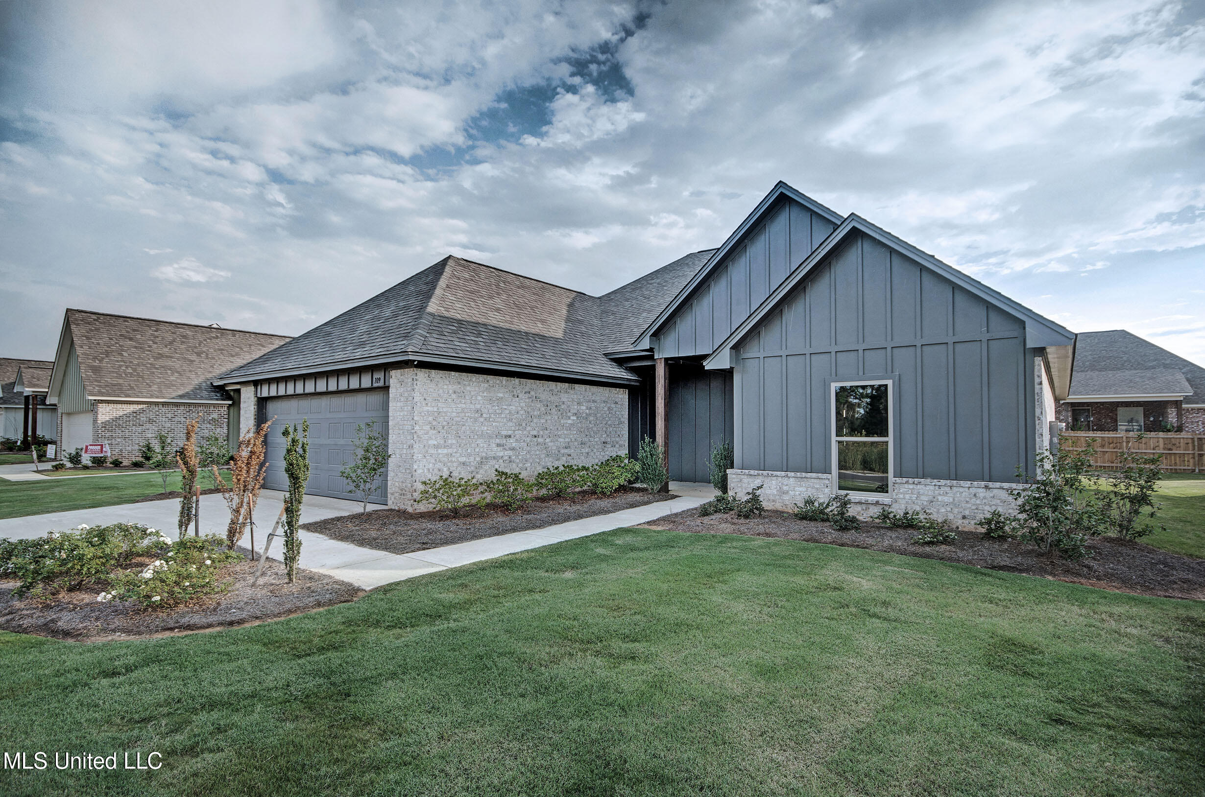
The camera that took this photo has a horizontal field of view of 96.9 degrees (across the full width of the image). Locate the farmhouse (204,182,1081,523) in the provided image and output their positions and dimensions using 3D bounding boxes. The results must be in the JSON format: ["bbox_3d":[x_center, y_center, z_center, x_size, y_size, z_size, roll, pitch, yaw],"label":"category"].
[{"bbox_3d":[2.637,-1.615,15.575,16.700,7.700,17.800,-3,-4,38],"label":"farmhouse"}]

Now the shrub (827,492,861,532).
[{"bbox_3d":[3.529,1.669,7.826,0.500,0.541,0.500,-1,-4,24],"label":"shrub"}]

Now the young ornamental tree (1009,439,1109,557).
[{"bbox_3d":[5.307,1.177,6.237,1.040,1.354,1.100,-3,-4,40],"label":"young ornamental tree"}]

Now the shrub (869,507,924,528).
[{"bbox_3d":[4.434,1.796,8.054,0.777,0.319,0.600,-2,-4,29],"label":"shrub"}]

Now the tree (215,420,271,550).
[{"bbox_3d":[-4.212,1.015,6.259,0.653,1.479,0.600,2,-4,-34],"label":"tree"}]

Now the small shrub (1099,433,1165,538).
[{"bbox_3d":[6.954,1.165,7.030,0.810,1.362,0.850,-3,-5,44],"label":"small shrub"}]

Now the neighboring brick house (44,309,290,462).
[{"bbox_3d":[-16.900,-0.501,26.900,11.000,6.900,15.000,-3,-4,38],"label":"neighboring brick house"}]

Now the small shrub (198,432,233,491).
[{"bbox_3d":[-8.993,1.456,12.421,0.771,1.354,0.750,2,-4,-36],"label":"small shrub"}]

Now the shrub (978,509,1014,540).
[{"bbox_3d":[5.324,1.704,7.214,0.486,0.399,0.480,-2,-4,36],"label":"shrub"}]

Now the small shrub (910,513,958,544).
[{"bbox_3d":[4.322,1.702,6.971,0.611,0.395,0.580,-2,-4,31],"label":"small shrub"}]

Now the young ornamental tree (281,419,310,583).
[{"bbox_3d":[-2.862,0.958,4.985,0.268,1.503,0.280,2,-4,-30],"label":"young ornamental tree"}]

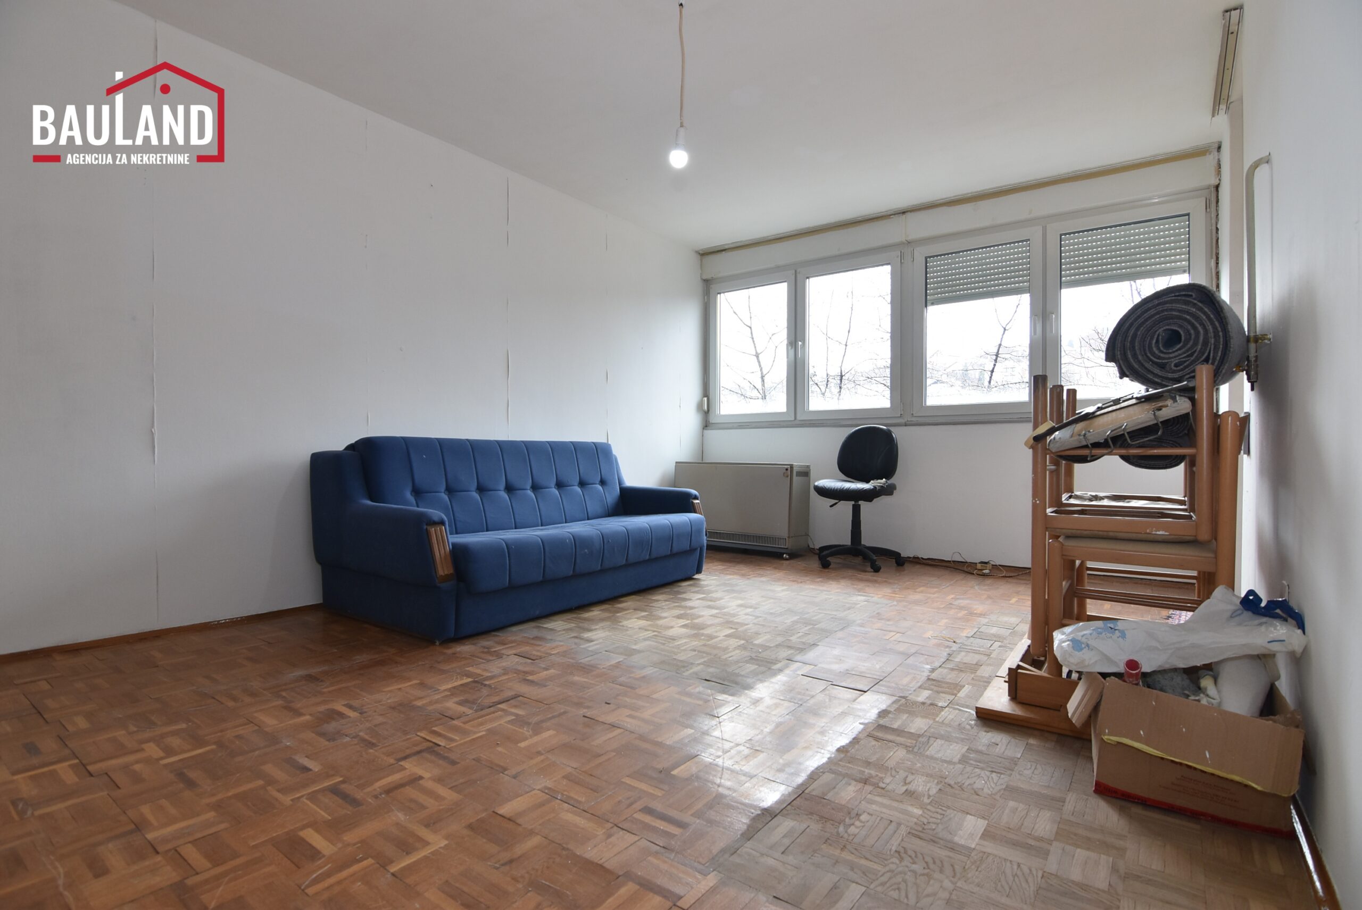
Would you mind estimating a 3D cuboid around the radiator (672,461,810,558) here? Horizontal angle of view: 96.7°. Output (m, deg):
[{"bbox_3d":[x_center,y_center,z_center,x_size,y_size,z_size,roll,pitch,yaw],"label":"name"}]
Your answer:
[{"bbox_3d":[0.491,0.432,5.001,1.060,0.710,0.340,0,0,35],"label":"radiator"}]

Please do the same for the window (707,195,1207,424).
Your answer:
[{"bbox_3d":[1.740,-0.954,4.648,3.528,1.344,0.100,0,0,32],"label":"window"}]

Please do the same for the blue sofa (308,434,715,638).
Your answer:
[{"bbox_3d":[-0.823,0.348,3.469,0.964,0.857,1.928,0,0,37],"label":"blue sofa"}]

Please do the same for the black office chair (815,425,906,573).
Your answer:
[{"bbox_3d":[1.264,0.292,4.328,0.620,0.990,0.600,0,0,-33],"label":"black office chair"}]

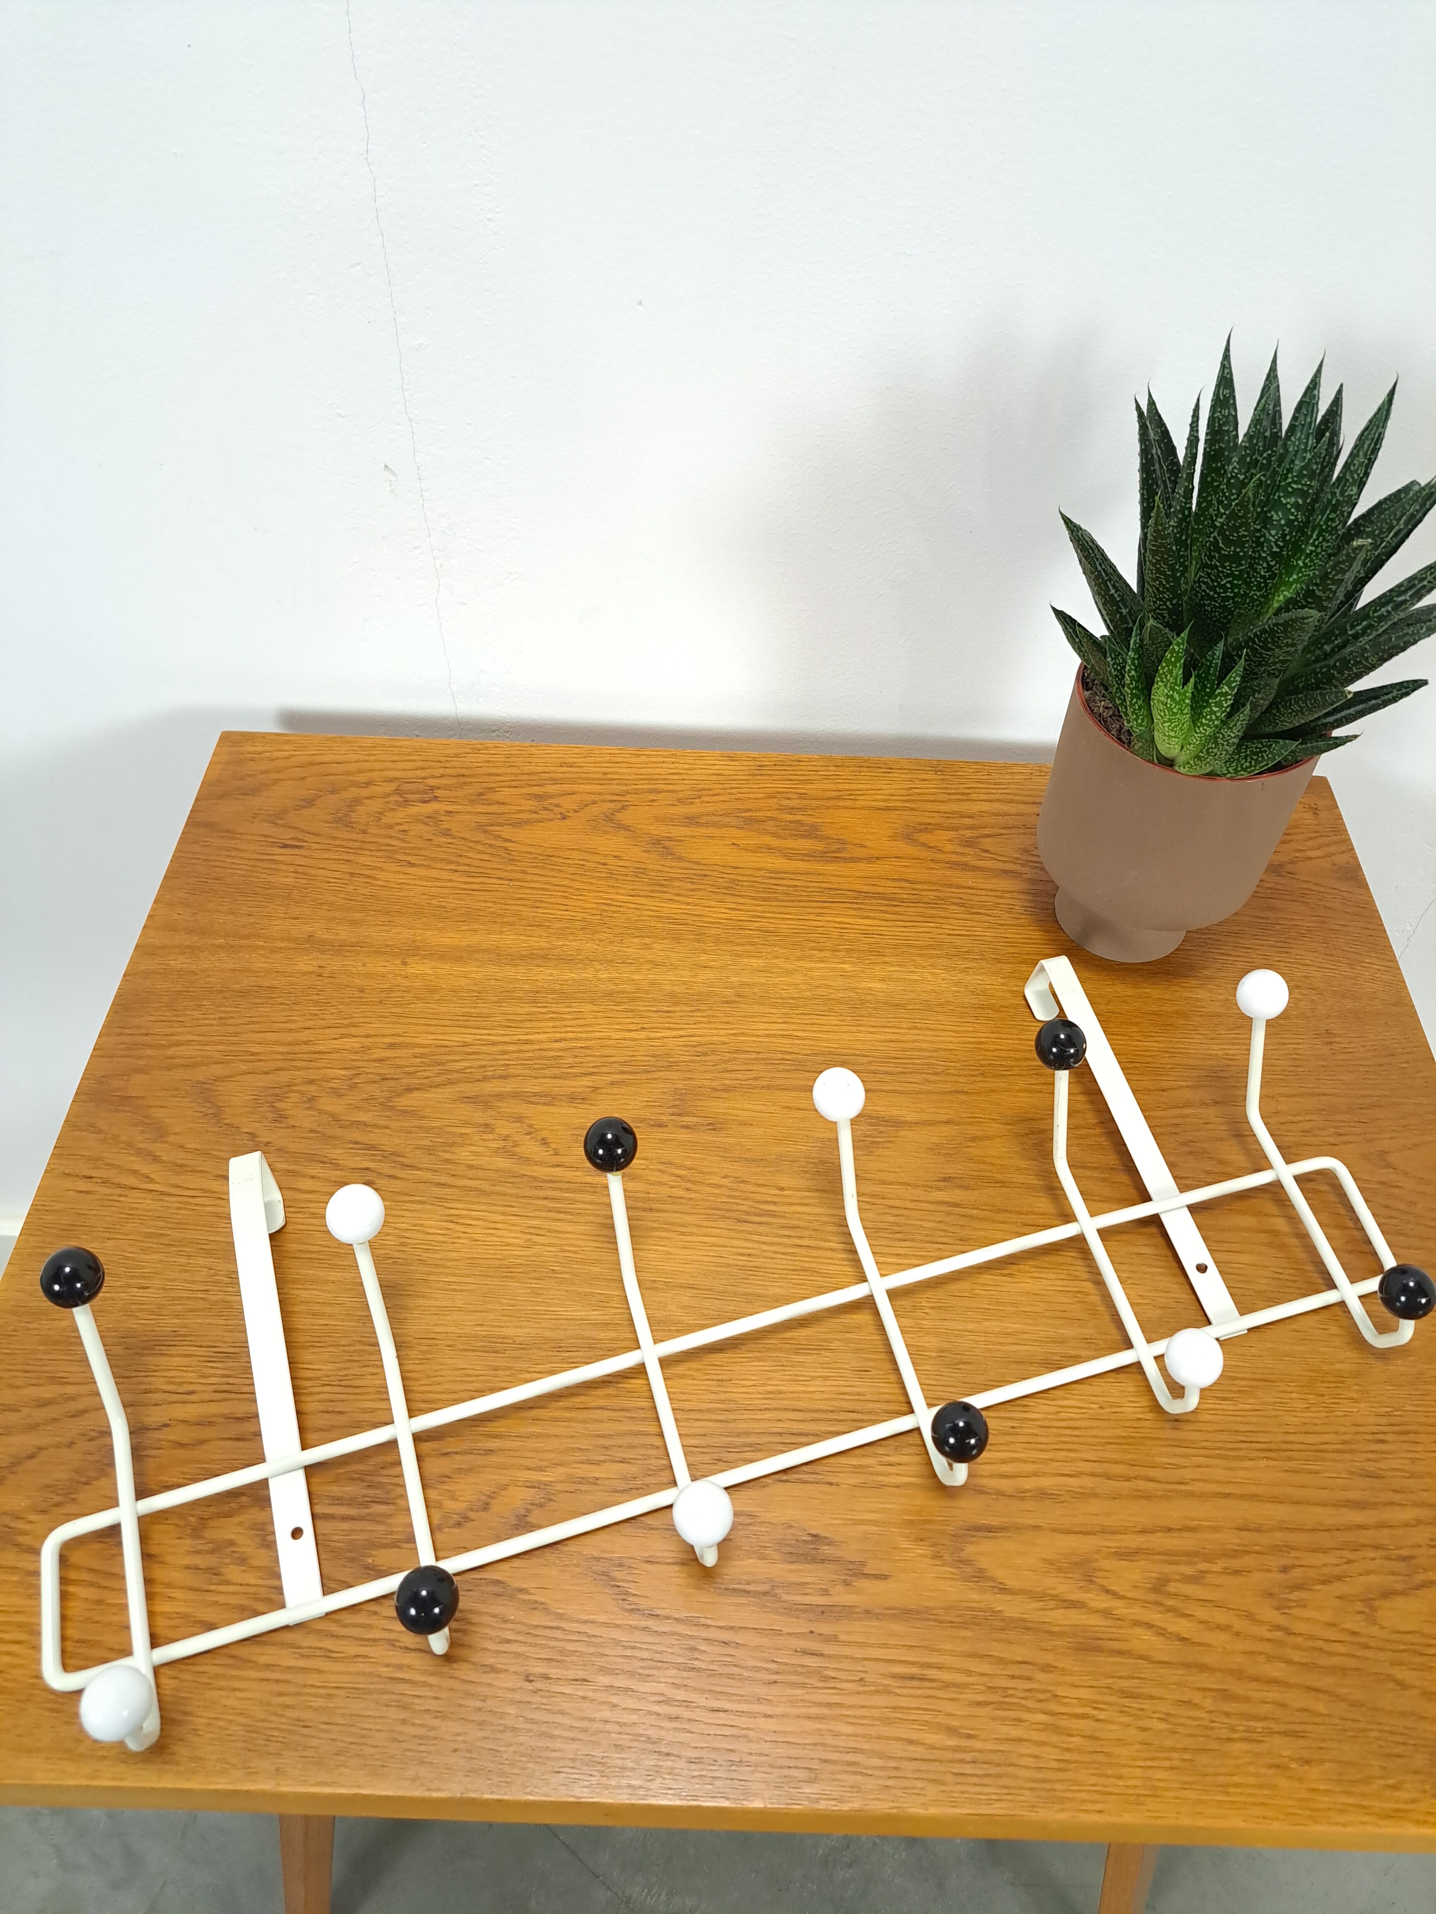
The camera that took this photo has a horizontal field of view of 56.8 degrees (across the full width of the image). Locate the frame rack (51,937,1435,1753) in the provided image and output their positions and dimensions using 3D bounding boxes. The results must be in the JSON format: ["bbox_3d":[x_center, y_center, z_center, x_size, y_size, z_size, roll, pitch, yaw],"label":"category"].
[{"bbox_3d":[0.016,0.142,0.618,0.632,0.121,0.242,-12,62,-13],"label":"frame rack"}]

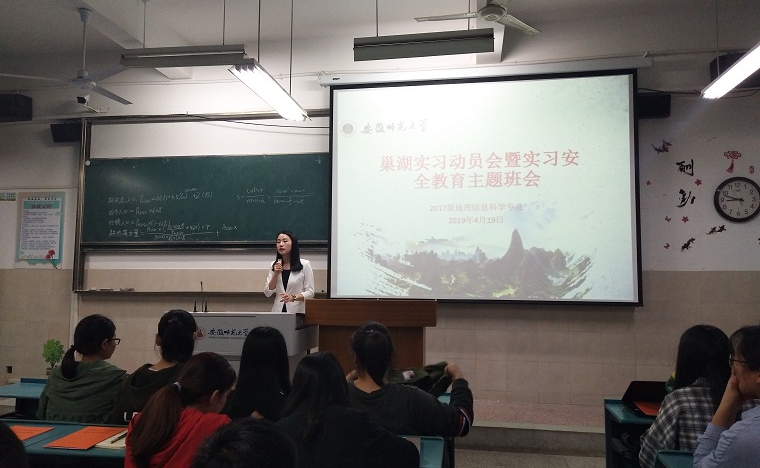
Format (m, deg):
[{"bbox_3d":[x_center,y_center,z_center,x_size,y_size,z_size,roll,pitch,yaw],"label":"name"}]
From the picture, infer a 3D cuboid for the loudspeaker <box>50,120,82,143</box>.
[{"bbox_3d":[-3.532,-1.178,6.543,0.390,0.240,0.220,0,5,9],"label":"loudspeaker"}]

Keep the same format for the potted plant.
[{"bbox_3d":[-3.590,1.363,6.280,0.240,0.400,0.220,0,-5,9],"label":"potted plant"}]

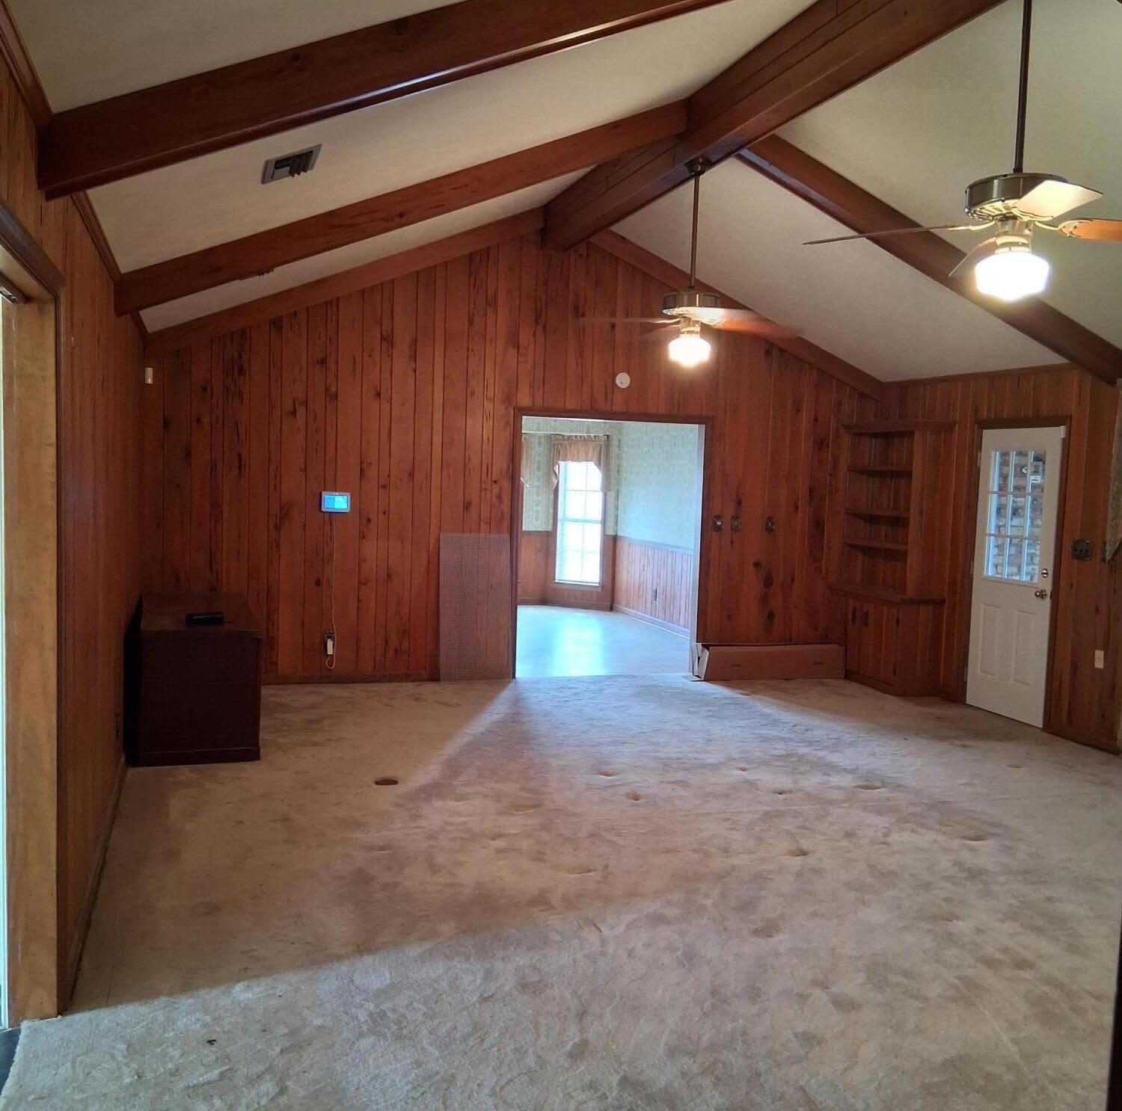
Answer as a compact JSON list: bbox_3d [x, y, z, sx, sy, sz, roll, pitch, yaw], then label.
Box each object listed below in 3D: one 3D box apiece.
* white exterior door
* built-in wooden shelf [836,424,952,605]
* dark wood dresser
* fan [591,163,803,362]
[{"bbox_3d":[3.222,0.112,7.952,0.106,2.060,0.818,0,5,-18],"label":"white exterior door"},{"bbox_3d":[2.647,-0.350,9.019,0.384,1.411,1.014,0,5,-18],"label":"built-in wooden shelf"},{"bbox_3d":[-2.208,0.692,6.849,0.647,0.723,1.758,0,5,-18],"label":"dark wood dresser"},{"bbox_3d":[0.733,-1.590,6.194,1.308,1.094,1.308,0,5,-18],"label":"fan"}]

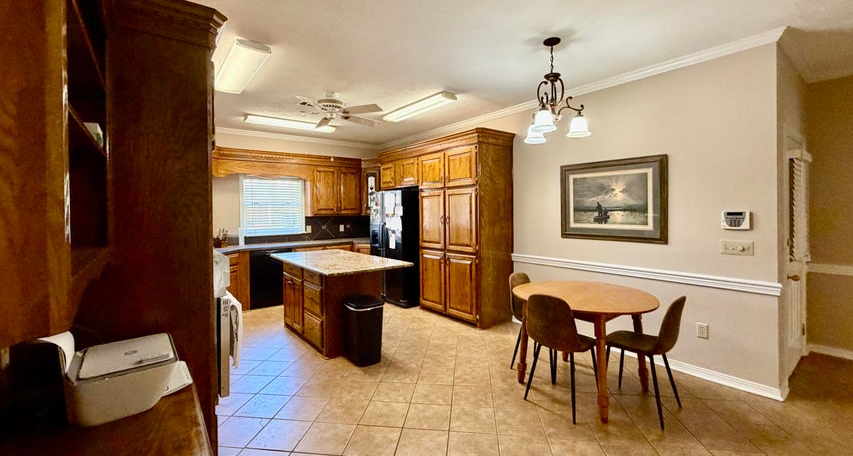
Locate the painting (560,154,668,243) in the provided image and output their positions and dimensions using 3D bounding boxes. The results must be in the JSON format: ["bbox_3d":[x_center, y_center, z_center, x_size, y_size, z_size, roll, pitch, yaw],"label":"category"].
[{"bbox_3d":[1.809,-0.269,3.441,0.042,0.796,1.014,-3,4,-38],"label":"painting"}]

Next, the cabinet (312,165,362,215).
[{"bbox_3d":[-1.663,-0.642,6.143,0.922,0.803,0.367,-3,4,-38],"label":"cabinet"}]

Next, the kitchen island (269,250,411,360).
[{"bbox_3d":[-1.110,0.810,4.234,0.965,0.875,1.915,-3,4,-38],"label":"kitchen island"}]

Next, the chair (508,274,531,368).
[{"bbox_3d":[1.025,0.849,3.074,0.446,0.857,0.526,-3,4,-38],"label":"chair"}]

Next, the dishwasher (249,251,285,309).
[{"bbox_3d":[-2.516,0.765,5.494,0.598,0.878,0.554,-3,4,-38],"label":"dishwasher"}]

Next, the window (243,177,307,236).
[{"bbox_3d":[-2.493,-0.353,5.712,0.994,0.943,0.086,-3,4,-38],"label":"window"}]

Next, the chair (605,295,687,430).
[{"bbox_3d":[1.560,0.868,2.487,0.446,0.864,0.526,-3,4,-38],"label":"chair"}]

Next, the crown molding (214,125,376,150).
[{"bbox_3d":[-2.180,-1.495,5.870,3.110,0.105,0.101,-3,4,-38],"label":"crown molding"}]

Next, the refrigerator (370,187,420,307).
[{"bbox_3d":[-0.364,0.280,5.645,0.727,1.778,0.943,-3,4,-38],"label":"refrigerator"}]

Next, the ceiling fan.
[{"bbox_3d":[-0.999,-1.298,3.643,1.296,0.288,1.296,-3,4,-38],"label":"ceiling fan"}]

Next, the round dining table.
[{"bbox_3d":[1.259,0.907,2.784,1.025,0.763,1.025,-1,3,0],"label":"round dining table"}]

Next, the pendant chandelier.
[{"bbox_3d":[0.936,-1.049,2.594,0.554,0.730,0.554,-3,4,-38],"label":"pendant chandelier"}]

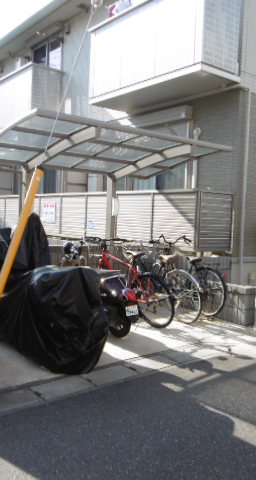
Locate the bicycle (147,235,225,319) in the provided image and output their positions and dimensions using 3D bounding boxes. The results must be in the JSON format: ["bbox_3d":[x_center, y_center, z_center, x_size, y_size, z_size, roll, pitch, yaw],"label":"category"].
[{"bbox_3d":[0.744,0.495,6.564,0.570,1.070,1.770,0,4,-39],"label":"bicycle"}]

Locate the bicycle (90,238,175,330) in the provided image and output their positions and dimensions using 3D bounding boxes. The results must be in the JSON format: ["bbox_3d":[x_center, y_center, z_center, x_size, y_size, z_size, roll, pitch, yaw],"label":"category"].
[{"bbox_3d":[-0.094,0.522,5.659,0.620,1.050,1.720,-1,4,-43],"label":"bicycle"}]

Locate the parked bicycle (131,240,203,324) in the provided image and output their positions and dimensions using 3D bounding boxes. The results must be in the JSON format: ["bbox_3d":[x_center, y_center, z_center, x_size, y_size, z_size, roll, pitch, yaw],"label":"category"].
[{"bbox_3d":[0.332,0.518,6.041,0.570,1.050,1.760,0,4,-39],"label":"parked bicycle"}]

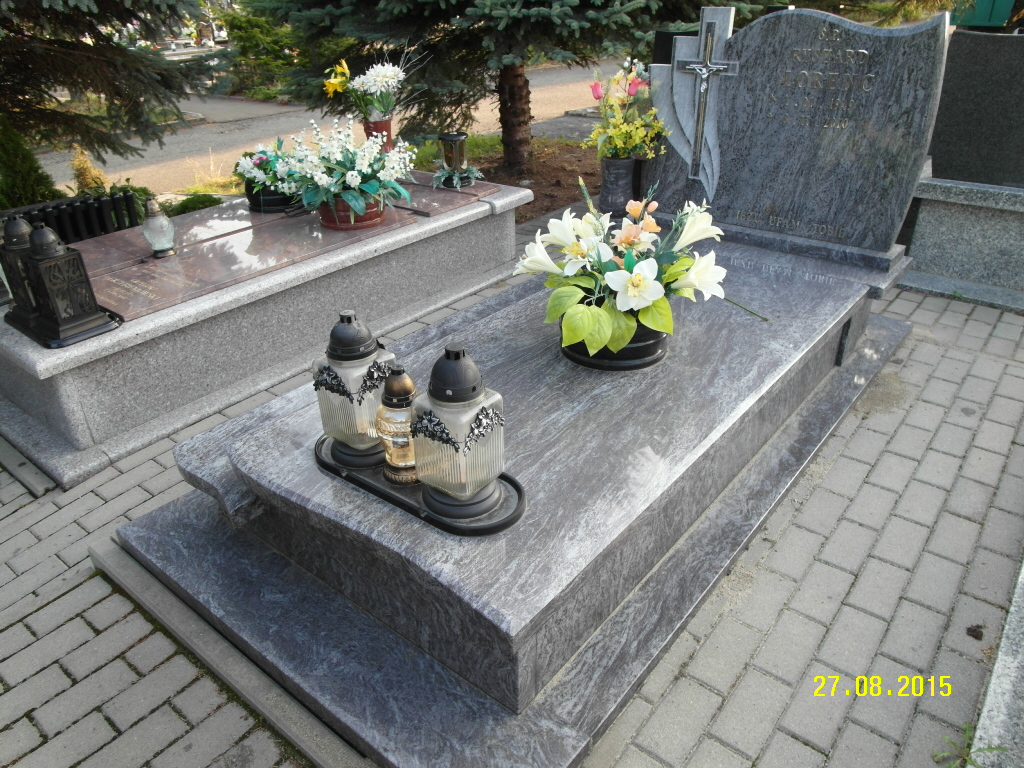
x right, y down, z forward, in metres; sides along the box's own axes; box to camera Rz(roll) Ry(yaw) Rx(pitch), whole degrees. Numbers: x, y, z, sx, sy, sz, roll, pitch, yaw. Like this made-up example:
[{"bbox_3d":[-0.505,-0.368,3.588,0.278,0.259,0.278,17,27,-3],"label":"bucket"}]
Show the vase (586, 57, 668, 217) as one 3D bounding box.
[{"bbox_3d":[0.536,-1.124,3.265,0.370,0.678,0.330,-2,29,0],"label":"vase"}]

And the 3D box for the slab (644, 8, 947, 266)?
[{"bbox_3d":[1.071,-1.041,2.934,1.140,0.910,0.190,19,35,33],"label":"slab"}]

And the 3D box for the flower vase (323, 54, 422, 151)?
[{"bbox_3d":[-0.774,-1.460,3.865,0.500,0.600,0.400,-2,29,0],"label":"flower vase"}]

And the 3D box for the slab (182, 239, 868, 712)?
[{"bbox_3d":[0.227,-0.003,2.303,1.110,0.225,2.050,19,35,34],"label":"slab"}]

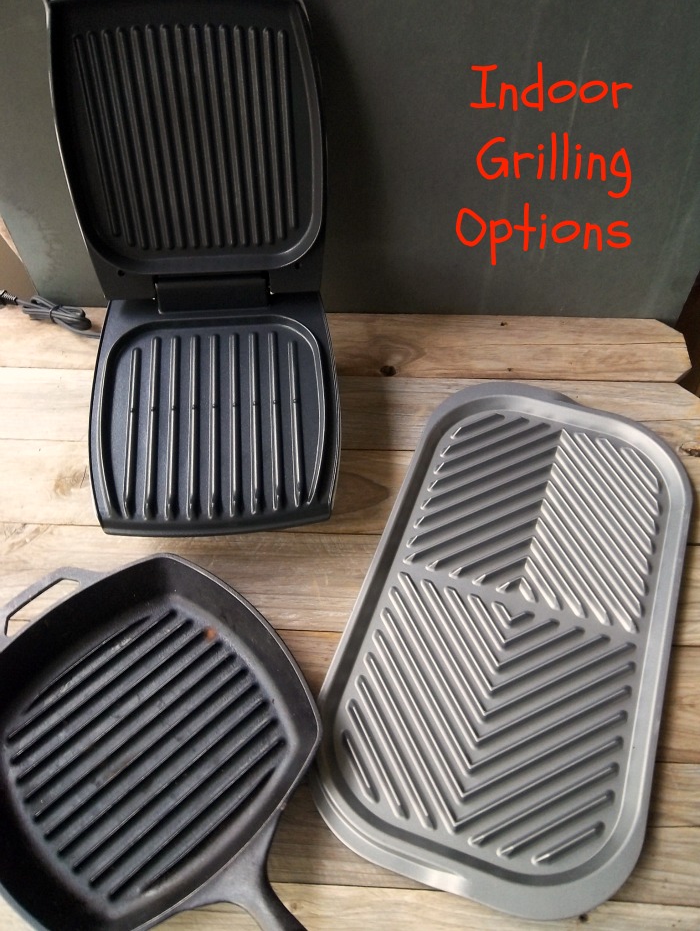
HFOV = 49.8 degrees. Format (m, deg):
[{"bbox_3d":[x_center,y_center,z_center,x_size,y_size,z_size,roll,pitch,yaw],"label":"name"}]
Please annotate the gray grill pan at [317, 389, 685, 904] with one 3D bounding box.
[{"bbox_3d":[0.148,0.120,0.675,0.267,0.020,0.484,16,58,13],"label":"gray grill pan"}]

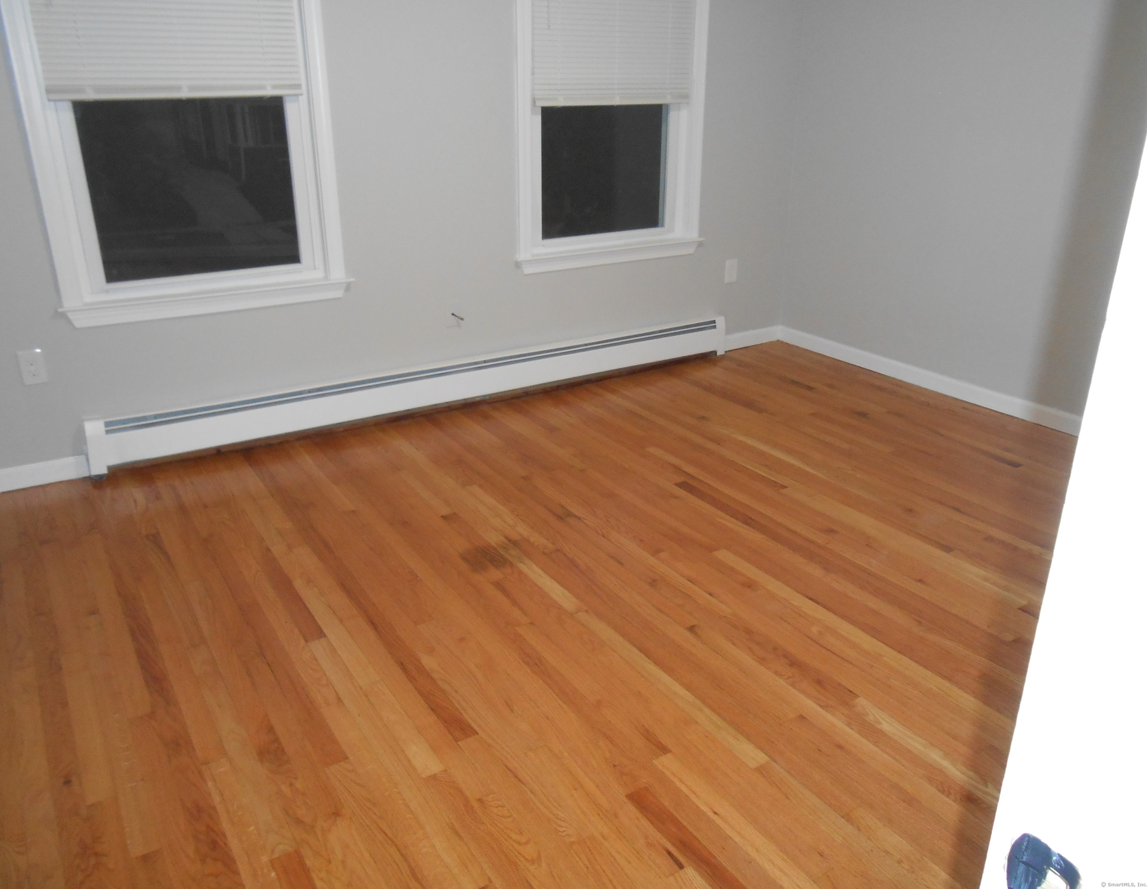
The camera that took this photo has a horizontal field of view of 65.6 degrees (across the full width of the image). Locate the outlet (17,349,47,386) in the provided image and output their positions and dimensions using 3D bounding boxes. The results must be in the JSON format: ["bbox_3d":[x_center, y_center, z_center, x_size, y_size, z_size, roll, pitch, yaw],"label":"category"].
[{"bbox_3d":[-1.923,-0.275,3.168,0.071,0.116,0.010,-13,26,-30],"label":"outlet"}]

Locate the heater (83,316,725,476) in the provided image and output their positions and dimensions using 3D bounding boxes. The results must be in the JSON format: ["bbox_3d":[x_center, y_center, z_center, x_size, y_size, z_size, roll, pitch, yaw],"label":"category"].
[{"bbox_3d":[-0.500,-0.291,4.131,3.140,0.212,0.068,-13,26,-30],"label":"heater"}]

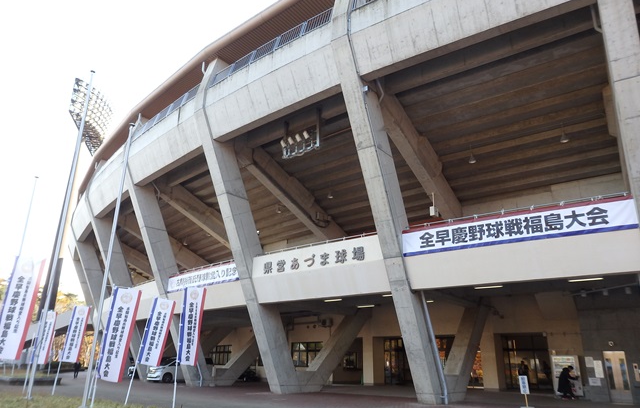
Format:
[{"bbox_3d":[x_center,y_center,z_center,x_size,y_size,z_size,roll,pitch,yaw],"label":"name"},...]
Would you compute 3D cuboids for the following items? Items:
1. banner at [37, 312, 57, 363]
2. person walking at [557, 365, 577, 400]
[{"bbox_3d":[-9.893,4.779,16.573,0.550,1.795,0.060,2,-19,-1],"label":"banner"},{"bbox_3d":[11.344,8.148,21.114,0.750,1.450,0.500,2,-19,-5],"label":"person walking"}]

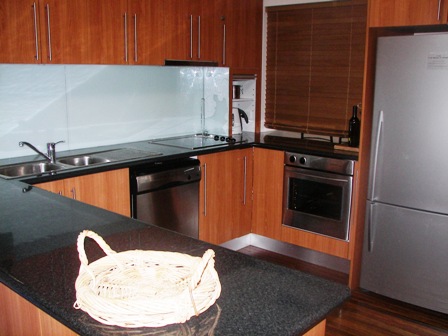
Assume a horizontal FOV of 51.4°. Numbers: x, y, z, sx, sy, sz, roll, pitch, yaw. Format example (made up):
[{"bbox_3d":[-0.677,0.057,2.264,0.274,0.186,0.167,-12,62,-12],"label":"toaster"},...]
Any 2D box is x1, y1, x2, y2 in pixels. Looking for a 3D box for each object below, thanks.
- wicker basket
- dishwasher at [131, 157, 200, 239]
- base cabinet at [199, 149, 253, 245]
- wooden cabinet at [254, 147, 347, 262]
[{"bbox_3d":[-0.181,0.250,1.136,0.360,0.147,0.345,0,11,0],"label":"wicker basket"},{"bbox_3d":[-0.604,0.350,3.475,0.620,0.830,0.600,10,15,41],"label":"dishwasher"},{"bbox_3d":[-0.202,0.199,3.953,0.620,0.765,0.665,10,15,41],"label":"base cabinet"},{"bbox_3d":[0.791,0.214,3.915,0.930,0.765,0.620,10,15,41],"label":"wooden cabinet"}]

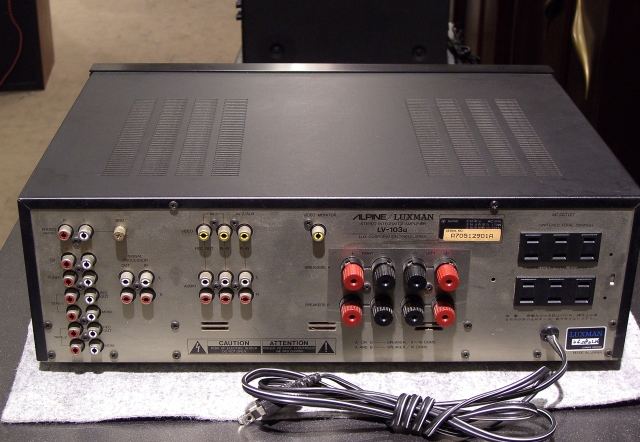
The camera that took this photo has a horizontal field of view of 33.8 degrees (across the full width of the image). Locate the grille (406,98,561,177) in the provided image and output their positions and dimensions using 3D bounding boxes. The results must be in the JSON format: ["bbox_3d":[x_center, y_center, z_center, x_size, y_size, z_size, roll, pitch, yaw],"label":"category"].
[{"bbox_3d":[0.126,-0.070,0.847,0.098,0.002,0.176,0,25,-2],"label":"grille"}]

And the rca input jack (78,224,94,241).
[{"bbox_3d":[-0.162,0.009,0.727,0.009,0.009,0.009,0,25,-2],"label":"rca input jack"}]

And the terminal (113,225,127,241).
[{"bbox_3d":[-0.138,0.009,0.727,0.008,0.008,0.010,0,25,-2],"label":"terminal"}]

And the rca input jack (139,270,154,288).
[{"bbox_3d":[-0.122,0.041,0.743,0.009,0.009,0.009,0,25,-2],"label":"rca input jack"}]

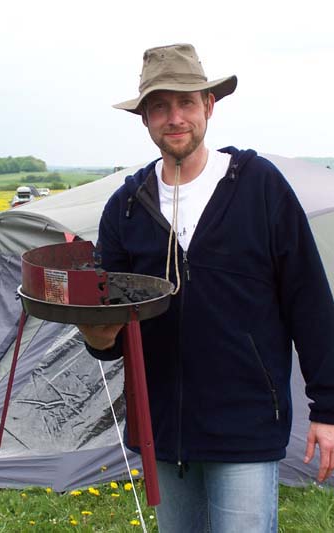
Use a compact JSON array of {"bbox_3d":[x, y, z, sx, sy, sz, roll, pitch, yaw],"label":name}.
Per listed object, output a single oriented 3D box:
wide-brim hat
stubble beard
[{"bbox_3d":[0.014,-0.466,2.840,0.315,0.160,0.340,-9,3,6],"label":"wide-brim hat"},{"bbox_3d":[0.033,-0.303,2.790,0.125,0.085,0.085,-8,4,5],"label":"stubble beard"}]

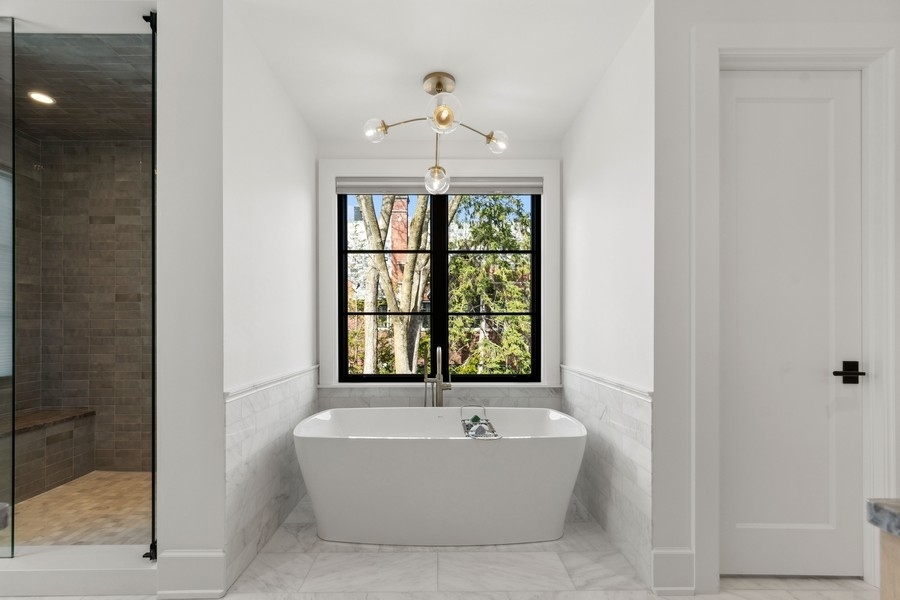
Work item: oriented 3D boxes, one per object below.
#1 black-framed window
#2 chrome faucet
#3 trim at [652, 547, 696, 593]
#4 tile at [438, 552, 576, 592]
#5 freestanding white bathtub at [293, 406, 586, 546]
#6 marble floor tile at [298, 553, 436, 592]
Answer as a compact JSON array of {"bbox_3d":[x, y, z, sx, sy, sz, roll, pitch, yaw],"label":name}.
[{"bbox_3d":[-0.083,-0.122,2.940,1.580,1.530,0.100,0,-2,-1],"label":"black-framed window"},{"bbox_3d":[-0.084,0.860,2.730,0.200,1.030,0.240,0,-2,-1],"label":"chrome faucet"},{"bbox_3d":[0.992,1.195,1.660,0.187,0.205,0.020,0,-2,-1],"label":"trim"},{"bbox_3d":[0.256,1.310,1.815,0.620,0.012,0.290,0,-2,-1],"label":"tile"},{"bbox_3d":[-0.055,1.054,2.355,1.690,0.590,0.770,0,-2,-1],"label":"freestanding white bathtub"},{"bbox_3d":[-0.362,1.310,1.815,0.620,0.012,0.290,0,-2,-1],"label":"marble floor tile"}]

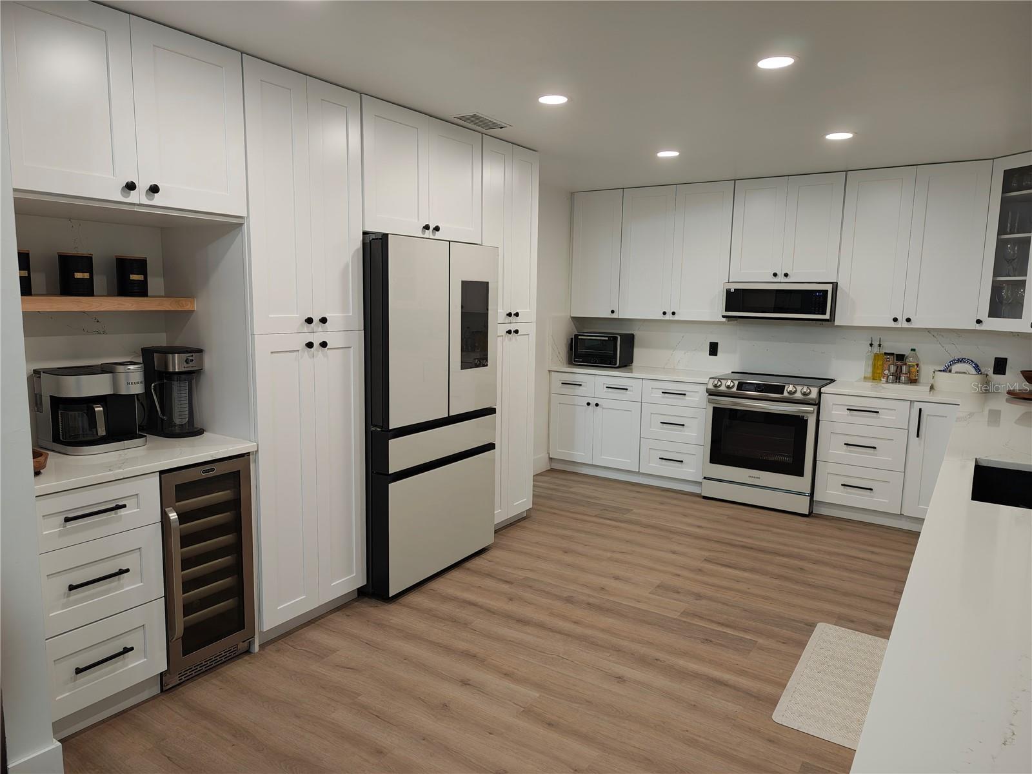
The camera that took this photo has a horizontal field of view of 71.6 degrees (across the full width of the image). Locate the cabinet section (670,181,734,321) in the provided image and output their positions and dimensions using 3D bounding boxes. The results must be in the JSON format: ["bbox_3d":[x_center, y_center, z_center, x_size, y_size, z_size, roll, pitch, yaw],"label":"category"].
[{"bbox_3d":[1.547,-1.072,5.750,0.464,1.068,0.330,6,9,34],"label":"cabinet section"}]

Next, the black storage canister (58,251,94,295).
[{"bbox_3d":[-1.687,-0.428,2.746,0.114,0.165,0.114,7,9,40],"label":"black storage canister"}]

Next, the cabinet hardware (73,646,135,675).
[{"bbox_3d":[-1.410,0.930,2.449,0.036,0.014,0.199,6,9,33],"label":"cabinet hardware"}]

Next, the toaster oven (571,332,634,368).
[{"bbox_3d":[0.793,-0.328,6.404,0.430,0.298,0.360,5,8,29],"label":"toaster oven"}]

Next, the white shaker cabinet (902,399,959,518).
[{"bbox_3d":[2.890,0.481,4.942,0.295,0.810,0.615,6,9,33],"label":"white shaker cabinet"}]

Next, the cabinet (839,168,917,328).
[{"bbox_3d":[2.582,-0.977,5.116,0.429,1.075,0.328,6,9,33],"label":"cabinet"}]

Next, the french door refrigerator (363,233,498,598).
[{"bbox_3d":[-0.660,0.116,3.916,0.720,1.774,0.902,6,9,33],"label":"french door refrigerator"}]

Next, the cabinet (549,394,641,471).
[{"bbox_3d":[0.814,0.346,6.202,0.833,0.565,0.600,6,9,33],"label":"cabinet"}]

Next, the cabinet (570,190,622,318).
[{"bbox_3d":[0.773,-1.153,6.286,0.477,1.075,0.328,6,9,33],"label":"cabinet"}]

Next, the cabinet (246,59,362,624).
[{"bbox_3d":[-1.144,-0.138,3.299,0.612,2.393,0.624,6,9,33],"label":"cabinet"}]

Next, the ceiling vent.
[{"bbox_3d":[-0.182,-1.382,3.745,0.182,0.014,0.355,6,9,33],"label":"ceiling vent"}]

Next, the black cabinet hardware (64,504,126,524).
[{"bbox_3d":[-1.403,0.417,2.383,0.036,0.014,0.201,6,9,33],"label":"black cabinet hardware"}]

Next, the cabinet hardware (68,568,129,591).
[{"bbox_3d":[-1.401,0.639,2.402,0.036,0.014,0.199,6,9,33],"label":"cabinet hardware"}]

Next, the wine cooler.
[{"bbox_3d":[-1.400,0.703,2.934,0.595,0.868,0.383,6,9,33],"label":"wine cooler"}]

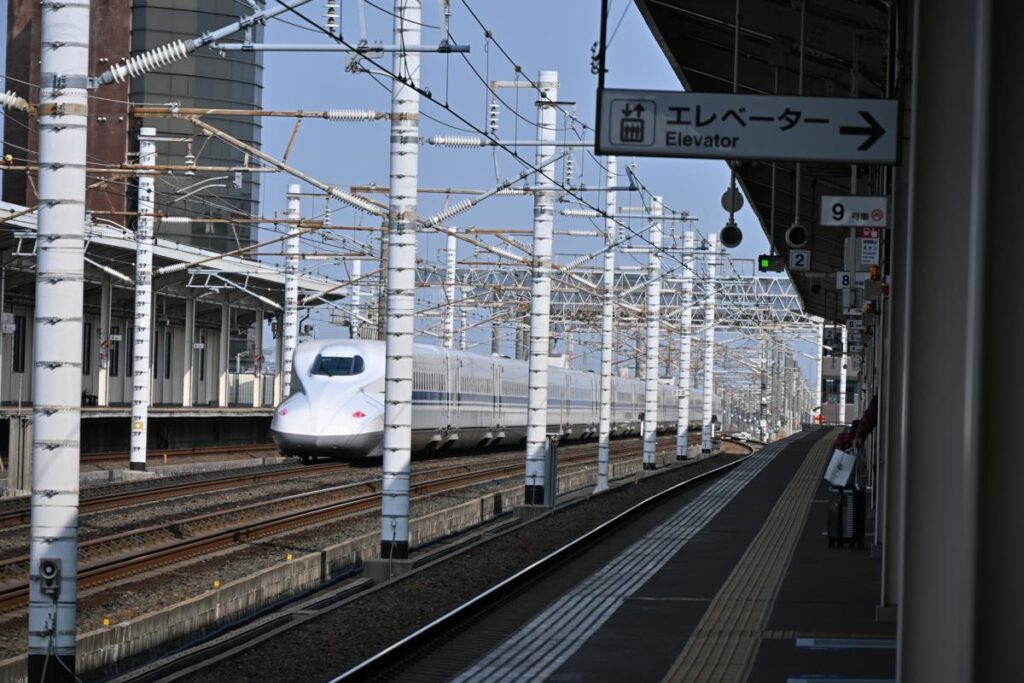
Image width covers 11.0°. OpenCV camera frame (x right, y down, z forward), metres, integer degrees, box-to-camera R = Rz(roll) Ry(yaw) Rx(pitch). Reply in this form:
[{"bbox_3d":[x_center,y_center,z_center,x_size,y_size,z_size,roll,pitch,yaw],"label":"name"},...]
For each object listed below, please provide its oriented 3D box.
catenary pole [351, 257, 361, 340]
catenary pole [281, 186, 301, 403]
[{"bbox_3d":[-8.643,0.522,292.000,0.405,10.045,0.405,2,0,4],"label":"catenary pole"},{"bbox_3d":[-7.892,-0.759,190.000,0.440,9.701,0.440,2,0,4],"label":"catenary pole"}]

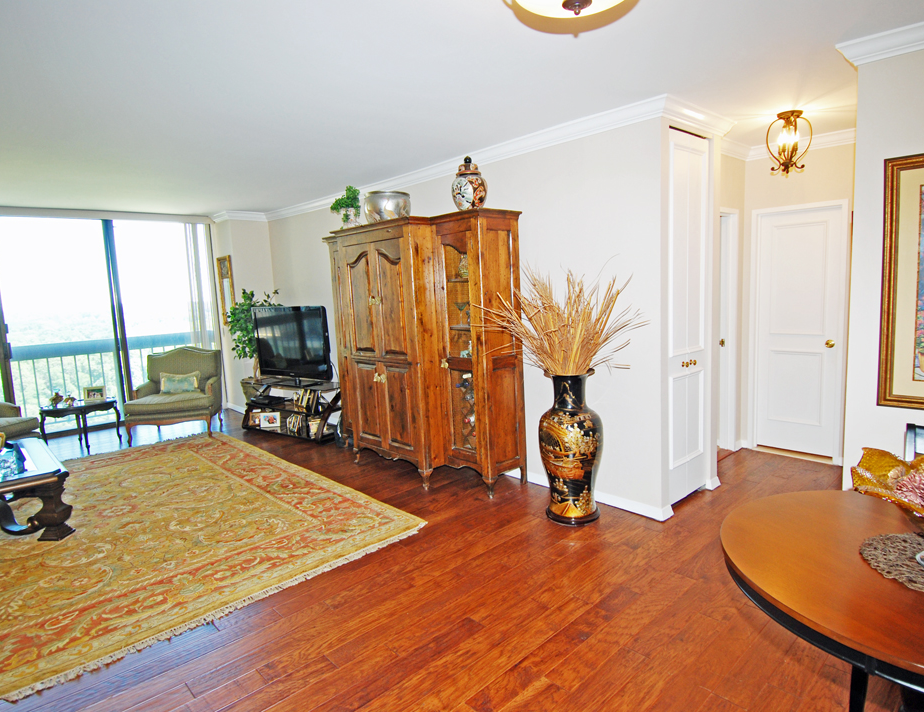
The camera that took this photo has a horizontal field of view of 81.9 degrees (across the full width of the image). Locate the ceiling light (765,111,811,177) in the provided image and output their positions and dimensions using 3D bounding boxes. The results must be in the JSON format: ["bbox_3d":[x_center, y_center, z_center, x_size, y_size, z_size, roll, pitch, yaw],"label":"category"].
[{"bbox_3d":[2.160,-1.393,3.506,0.295,0.372,0.295,-10,10,-43],"label":"ceiling light"}]

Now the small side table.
[{"bbox_3d":[-4.099,0.773,5.765,0.480,0.520,0.480,-3,8,3],"label":"small side table"}]

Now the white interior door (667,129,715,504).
[{"bbox_3d":[1.517,-0.217,3.627,0.680,2.450,0.045,-10,11,-43],"label":"white interior door"}]

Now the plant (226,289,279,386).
[{"bbox_3d":[-2.557,0.003,6.611,0.610,1.660,0.580,-10,11,-43],"label":"plant"}]

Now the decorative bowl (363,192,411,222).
[{"bbox_3d":[-0.634,-1.224,4.523,0.390,0.272,0.390,-3,7,0],"label":"decorative bowl"}]

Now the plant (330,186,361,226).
[{"bbox_3d":[-1.057,-1.322,4.882,0.260,0.416,0.280,-10,10,-43],"label":"plant"}]

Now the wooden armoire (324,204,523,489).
[{"bbox_3d":[-0.500,-0.049,4.633,0.665,2.084,2.175,-10,11,-43],"label":"wooden armoire"}]

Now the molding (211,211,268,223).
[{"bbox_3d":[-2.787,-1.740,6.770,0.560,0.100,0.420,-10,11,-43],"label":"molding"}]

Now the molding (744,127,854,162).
[{"bbox_3d":[2.660,-1.656,4.157,0.070,0.100,0.840,-10,11,-43],"label":"molding"}]

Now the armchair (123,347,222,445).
[{"bbox_3d":[-3.312,0.446,6.203,0.820,0.944,0.820,-5,8,-16],"label":"armchair"}]

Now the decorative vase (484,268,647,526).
[{"bbox_3d":[0.651,0.282,3.408,0.860,1.602,0.980,-10,10,-43],"label":"decorative vase"}]

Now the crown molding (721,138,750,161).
[{"bbox_3d":[2.147,-1.618,4.152,0.750,0.096,0.070,-10,10,-43],"label":"crown molding"}]

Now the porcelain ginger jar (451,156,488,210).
[{"bbox_3d":[0.046,-1.236,3.896,0.265,0.402,0.265,-3,7,0],"label":"porcelain ginger jar"}]

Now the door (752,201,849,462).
[{"bbox_3d":[2.733,-0.176,4.362,0.070,2.036,0.640,-10,10,-43],"label":"door"}]

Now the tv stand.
[{"bbox_3d":[-1.899,0.592,6.118,1.440,0.560,0.450,2,9,34],"label":"tv stand"}]

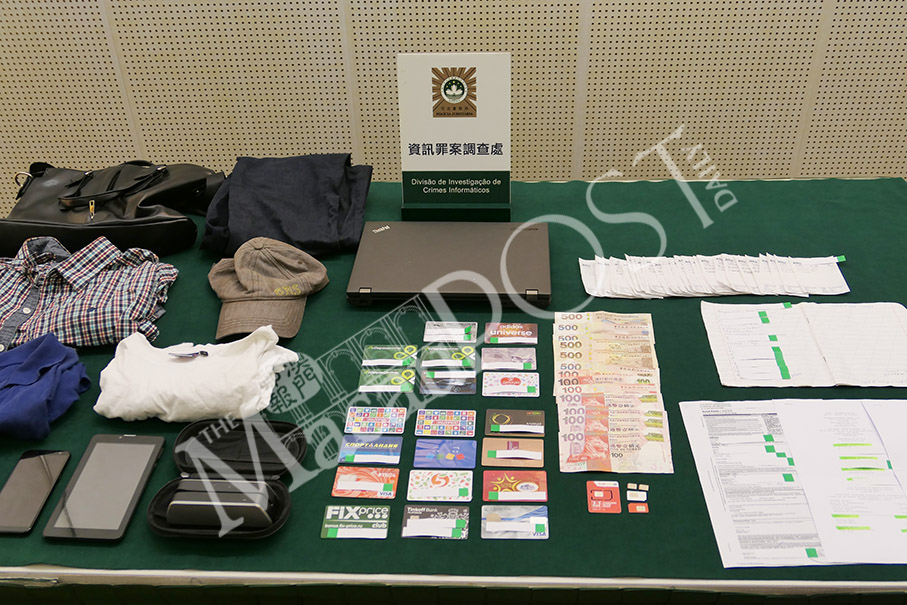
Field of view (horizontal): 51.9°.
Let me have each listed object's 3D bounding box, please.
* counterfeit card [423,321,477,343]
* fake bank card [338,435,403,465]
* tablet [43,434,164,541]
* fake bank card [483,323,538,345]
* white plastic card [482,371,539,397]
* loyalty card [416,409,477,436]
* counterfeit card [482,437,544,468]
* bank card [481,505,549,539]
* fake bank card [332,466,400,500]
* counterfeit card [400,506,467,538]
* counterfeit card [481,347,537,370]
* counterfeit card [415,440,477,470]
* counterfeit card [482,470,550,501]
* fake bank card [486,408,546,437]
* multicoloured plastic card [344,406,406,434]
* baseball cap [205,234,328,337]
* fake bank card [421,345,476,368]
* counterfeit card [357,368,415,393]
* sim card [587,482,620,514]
[{"bbox_3d":[-0.004,0.048,1.516,0.086,0.001,0.054,1,36,3],"label":"counterfeit card"},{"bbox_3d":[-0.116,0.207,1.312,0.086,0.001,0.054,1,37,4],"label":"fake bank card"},{"bbox_3d":[-0.466,0.249,1.257,0.106,0.009,0.184,0,37,3],"label":"tablet"},{"bbox_3d":[0.094,0.050,1.510,0.086,0.001,0.054,1,36,3],"label":"fake bank card"},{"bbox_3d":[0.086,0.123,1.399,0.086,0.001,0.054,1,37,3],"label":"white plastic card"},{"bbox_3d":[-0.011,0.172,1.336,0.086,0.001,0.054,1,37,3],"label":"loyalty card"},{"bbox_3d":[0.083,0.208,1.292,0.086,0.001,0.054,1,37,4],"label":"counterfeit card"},{"bbox_3d":[0.078,0.280,1.190,0.086,0.001,0.054,0,37,2],"label":"bank card"},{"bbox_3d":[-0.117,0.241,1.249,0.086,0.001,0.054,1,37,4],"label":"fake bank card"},{"bbox_3d":[-0.022,0.280,1.193,0.086,0.001,0.054,0,37,2],"label":"counterfeit card"},{"bbox_3d":[0.088,0.089,1.462,0.086,0.001,0.054,0,37,3],"label":"counterfeit card"},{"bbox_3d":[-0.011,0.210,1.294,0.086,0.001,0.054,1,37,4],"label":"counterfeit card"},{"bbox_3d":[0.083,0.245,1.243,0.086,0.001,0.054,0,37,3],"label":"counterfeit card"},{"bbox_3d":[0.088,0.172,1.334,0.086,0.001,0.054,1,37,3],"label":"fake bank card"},{"bbox_3d":[-0.112,0.171,1.350,0.086,0.001,0.054,0,36,3],"label":"multicoloured plastic card"},{"bbox_3d":[-0.315,-0.042,1.567,0.203,0.095,0.212,0,37,2],"label":"baseball cap"},{"bbox_3d":[-0.009,0.085,1.465,0.086,0.001,0.054,0,36,2],"label":"fake bank card"},{"bbox_3d":[-0.101,0.120,1.429,0.086,0.001,0.054,0,37,3],"label":"counterfeit card"},{"bbox_3d":[0.197,0.254,1.220,0.043,0.001,0.054,1,37,3],"label":"sim card"}]

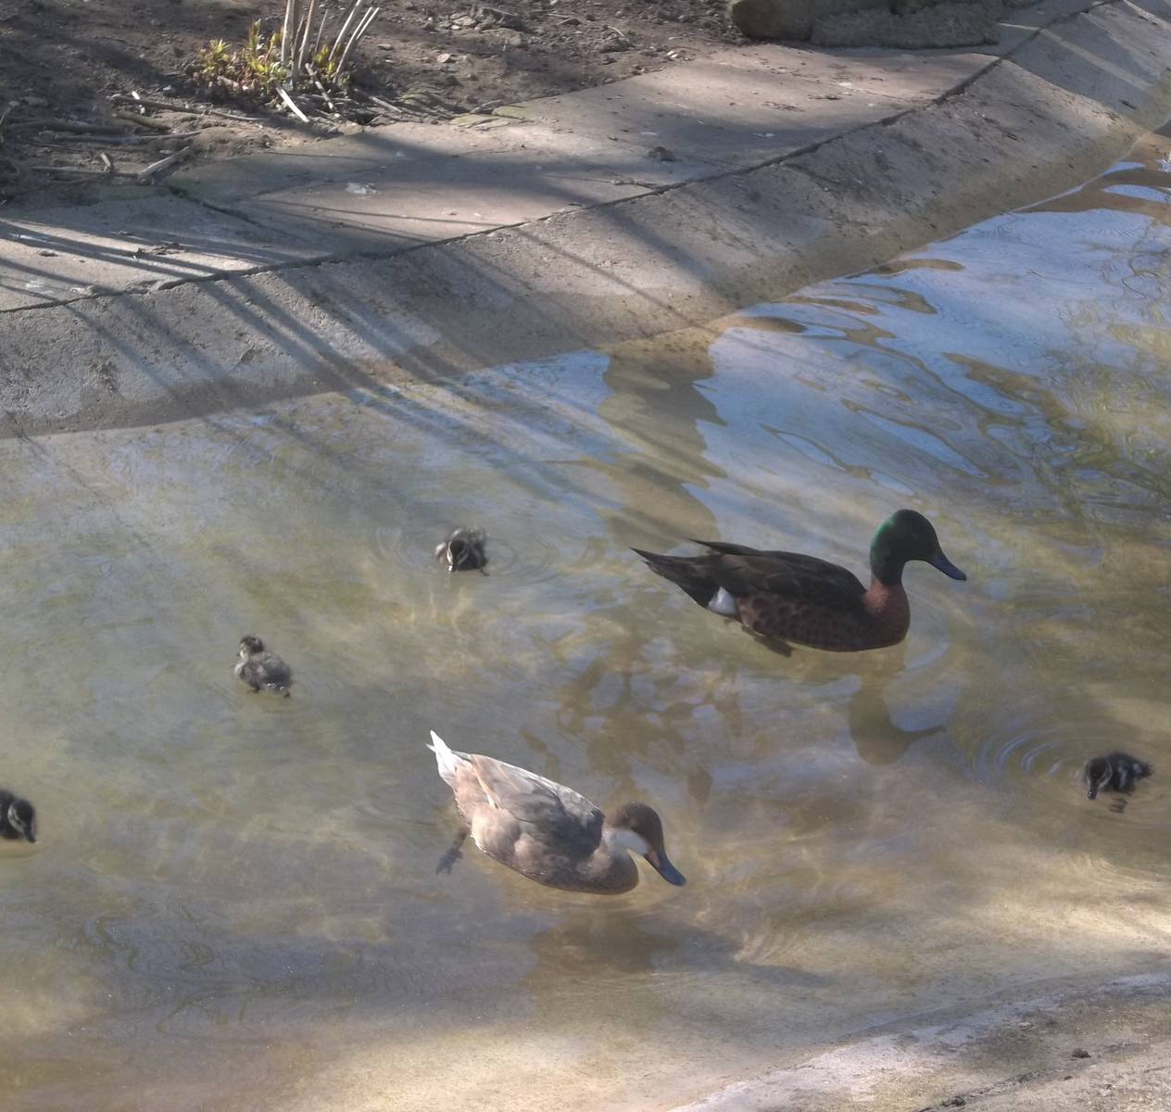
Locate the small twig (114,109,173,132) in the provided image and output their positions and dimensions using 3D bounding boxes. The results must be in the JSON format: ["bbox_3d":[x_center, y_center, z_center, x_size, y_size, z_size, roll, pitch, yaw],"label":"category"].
[{"bbox_3d":[-0.631,-0.621,5.254,0.096,0.014,0.014,15,26,23],"label":"small twig"}]

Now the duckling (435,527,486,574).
[{"bbox_3d":[-0.145,-0.003,4.294,0.055,0.047,0.078,14,26,20],"label":"duckling"}]

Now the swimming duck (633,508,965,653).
[{"bbox_3d":[0.240,0.021,4.165,0.372,0.178,0.135,6,24,4],"label":"swimming duck"}]

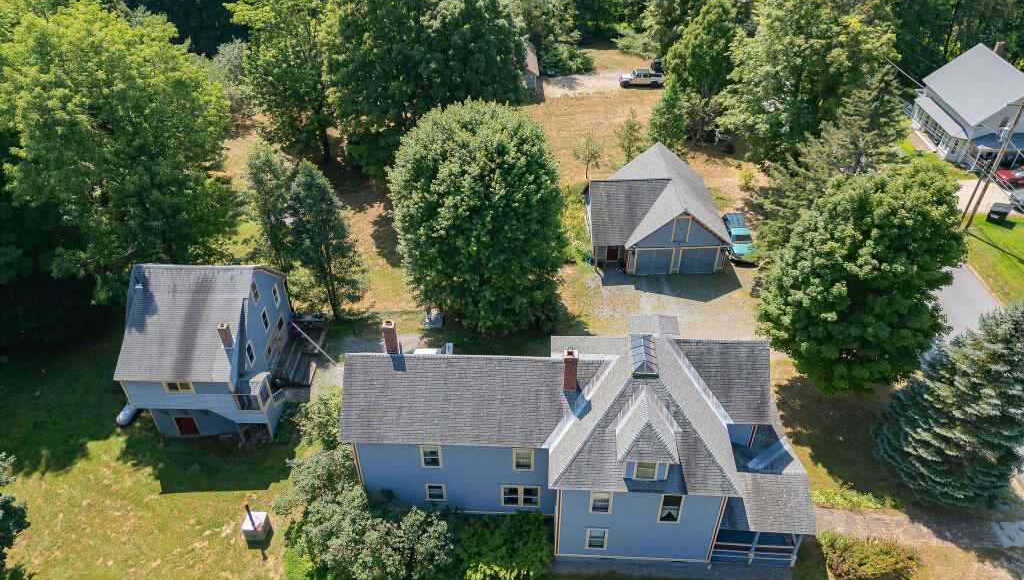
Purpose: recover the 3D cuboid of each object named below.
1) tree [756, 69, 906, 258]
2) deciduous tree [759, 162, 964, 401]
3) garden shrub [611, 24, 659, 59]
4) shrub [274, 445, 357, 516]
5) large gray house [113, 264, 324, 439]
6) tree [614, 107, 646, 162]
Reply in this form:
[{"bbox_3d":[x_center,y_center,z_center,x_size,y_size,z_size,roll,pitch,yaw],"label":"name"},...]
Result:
[{"bbox_3d":[24.260,-9.317,54.685,10.174,15.268,10.174,1,36,3],"label":"tree"},{"bbox_3d":[20.196,-0.465,41.960,10.600,14.600,10.600,-1,37,0],"label":"deciduous tree"},{"bbox_3d":[16.415,-33.459,94.811,6.400,4.000,5.500,-1,37,0],"label":"garden shrub"},{"bbox_3d":[-10.802,10.527,39.031,4.800,3.100,3.700,1,36,3],"label":"shrub"},{"bbox_3d":[-17.939,2.988,44.599,9.178,9.900,9.900,1,36,3],"label":"large gray house"},{"bbox_3d":[11.822,-15.534,71.575,2.967,5.651,2.967,1,36,3],"label":"tree"}]

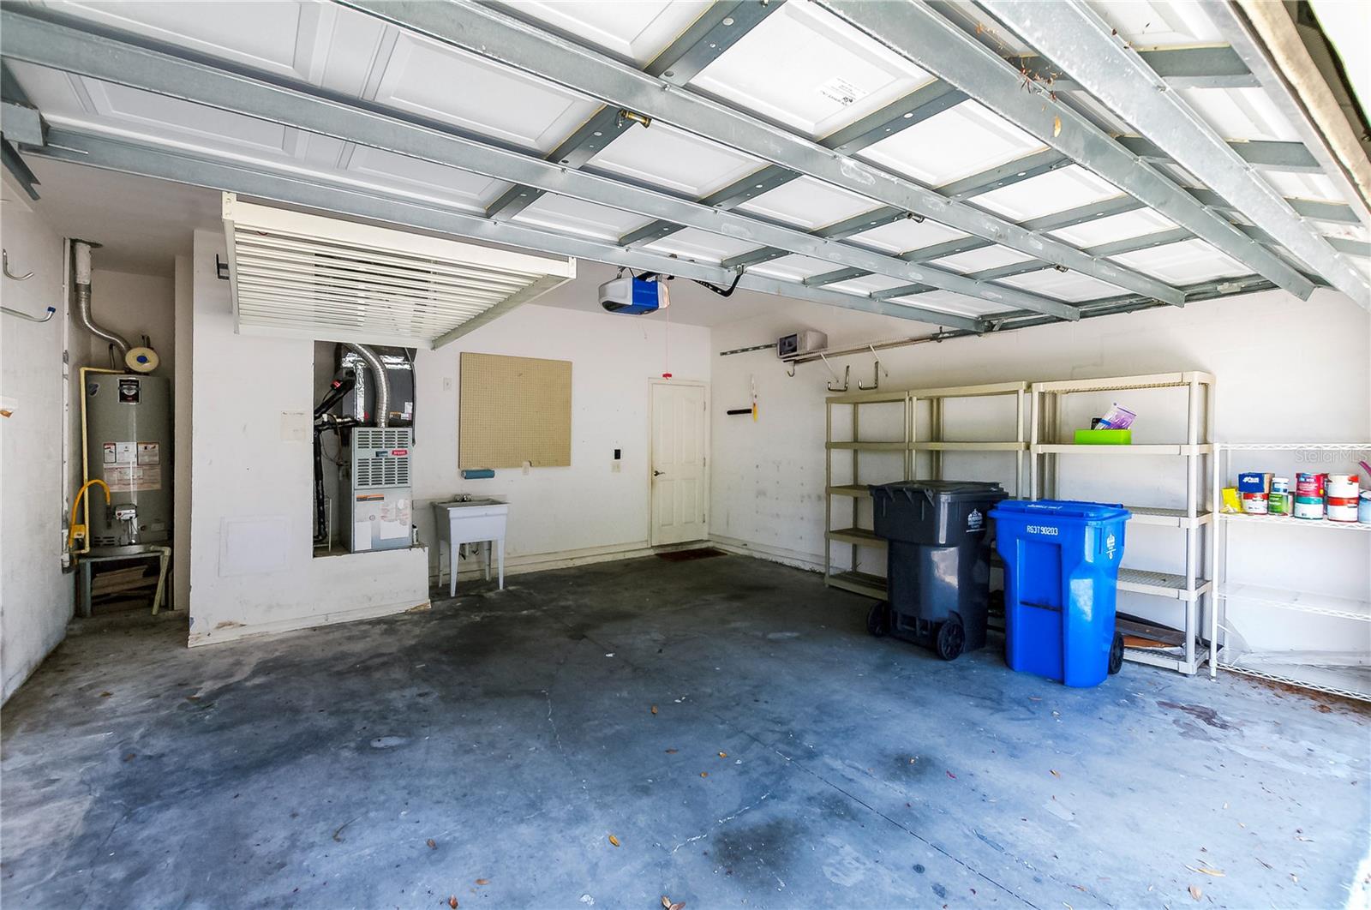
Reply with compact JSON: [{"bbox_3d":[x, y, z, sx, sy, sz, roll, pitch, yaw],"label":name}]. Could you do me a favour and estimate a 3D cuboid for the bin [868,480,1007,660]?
[{"bbox_3d":[1.818,0.769,4.122,0.760,1.140,0.680,-1,2,-32],"label":"bin"}]

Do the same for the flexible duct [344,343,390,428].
[{"bbox_3d":[-2.565,-0.584,4.620,0.320,0.710,0.200,0,1,-38],"label":"flexible duct"}]

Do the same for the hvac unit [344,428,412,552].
[{"bbox_3d":[-2.758,0.282,5.105,0.450,1.030,0.720,-1,2,-35],"label":"hvac unit"}]

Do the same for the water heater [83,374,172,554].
[{"bbox_3d":[-4.700,0.046,4.836,0.515,1.460,0.515,0,1,-40],"label":"water heater"}]

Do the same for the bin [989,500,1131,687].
[{"bbox_3d":[2.328,0.808,3.536,0.690,1.035,0.565,0,1,-38],"label":"bin"}]

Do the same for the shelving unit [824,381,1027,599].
[{"bbox_3d":[2.106,0.388,4.994,0.475,1.860,1.810,-1,2,-38],"label":"shelving unit"}]

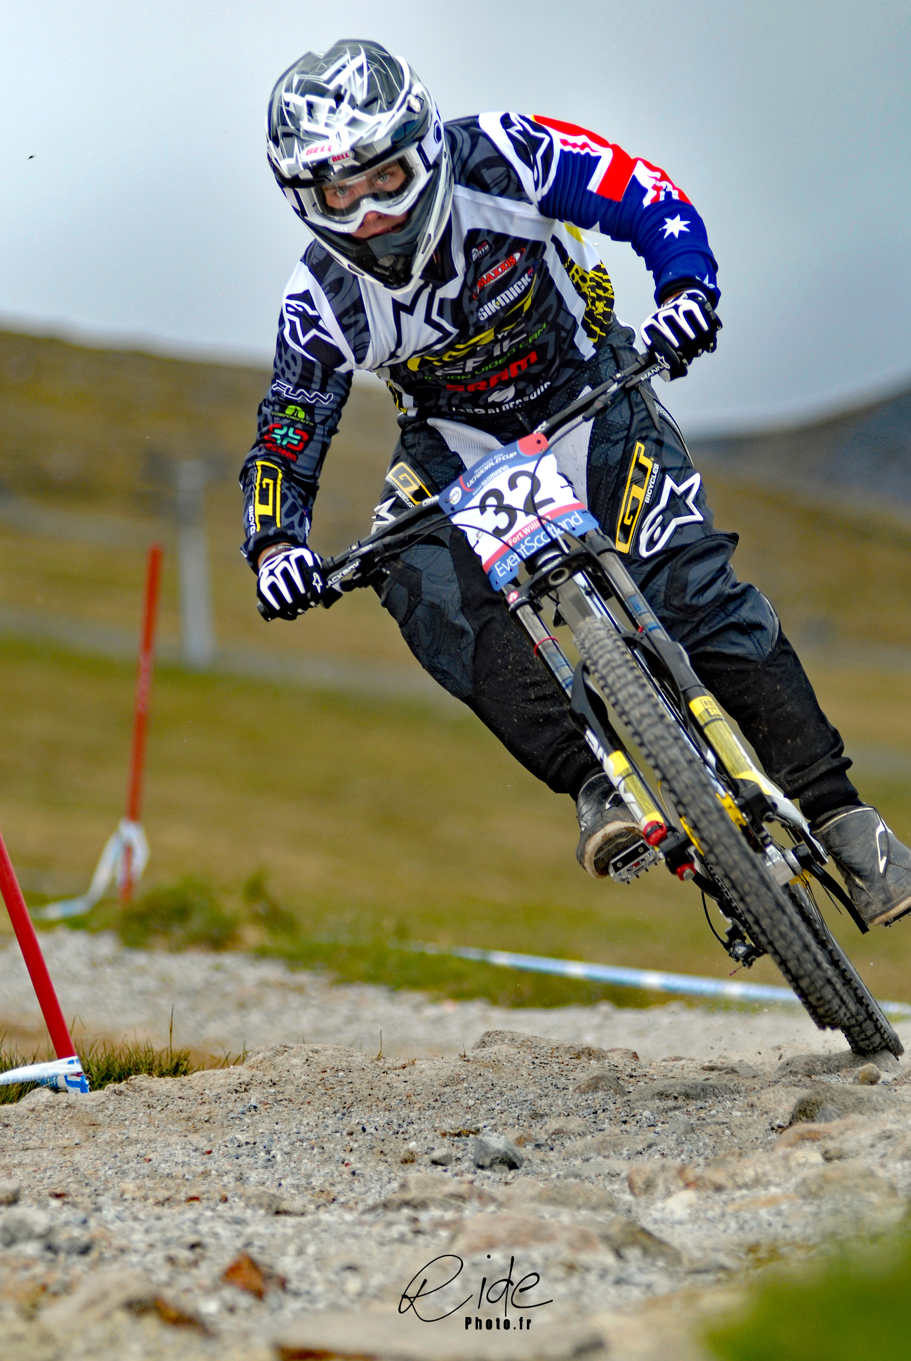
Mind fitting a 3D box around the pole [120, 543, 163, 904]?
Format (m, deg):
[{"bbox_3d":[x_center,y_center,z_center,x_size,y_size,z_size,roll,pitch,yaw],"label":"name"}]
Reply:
[{"bbox_3d":[-0.741,0.112,19.300,0.028,0.860,0.028,5,0,0],"label":"pole"}]

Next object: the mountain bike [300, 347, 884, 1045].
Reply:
[{"bbox_3d":[0.338,0.118,12.199,0.780,1.000,1.830,-32,-7,3],"label":"mountain bike"}]

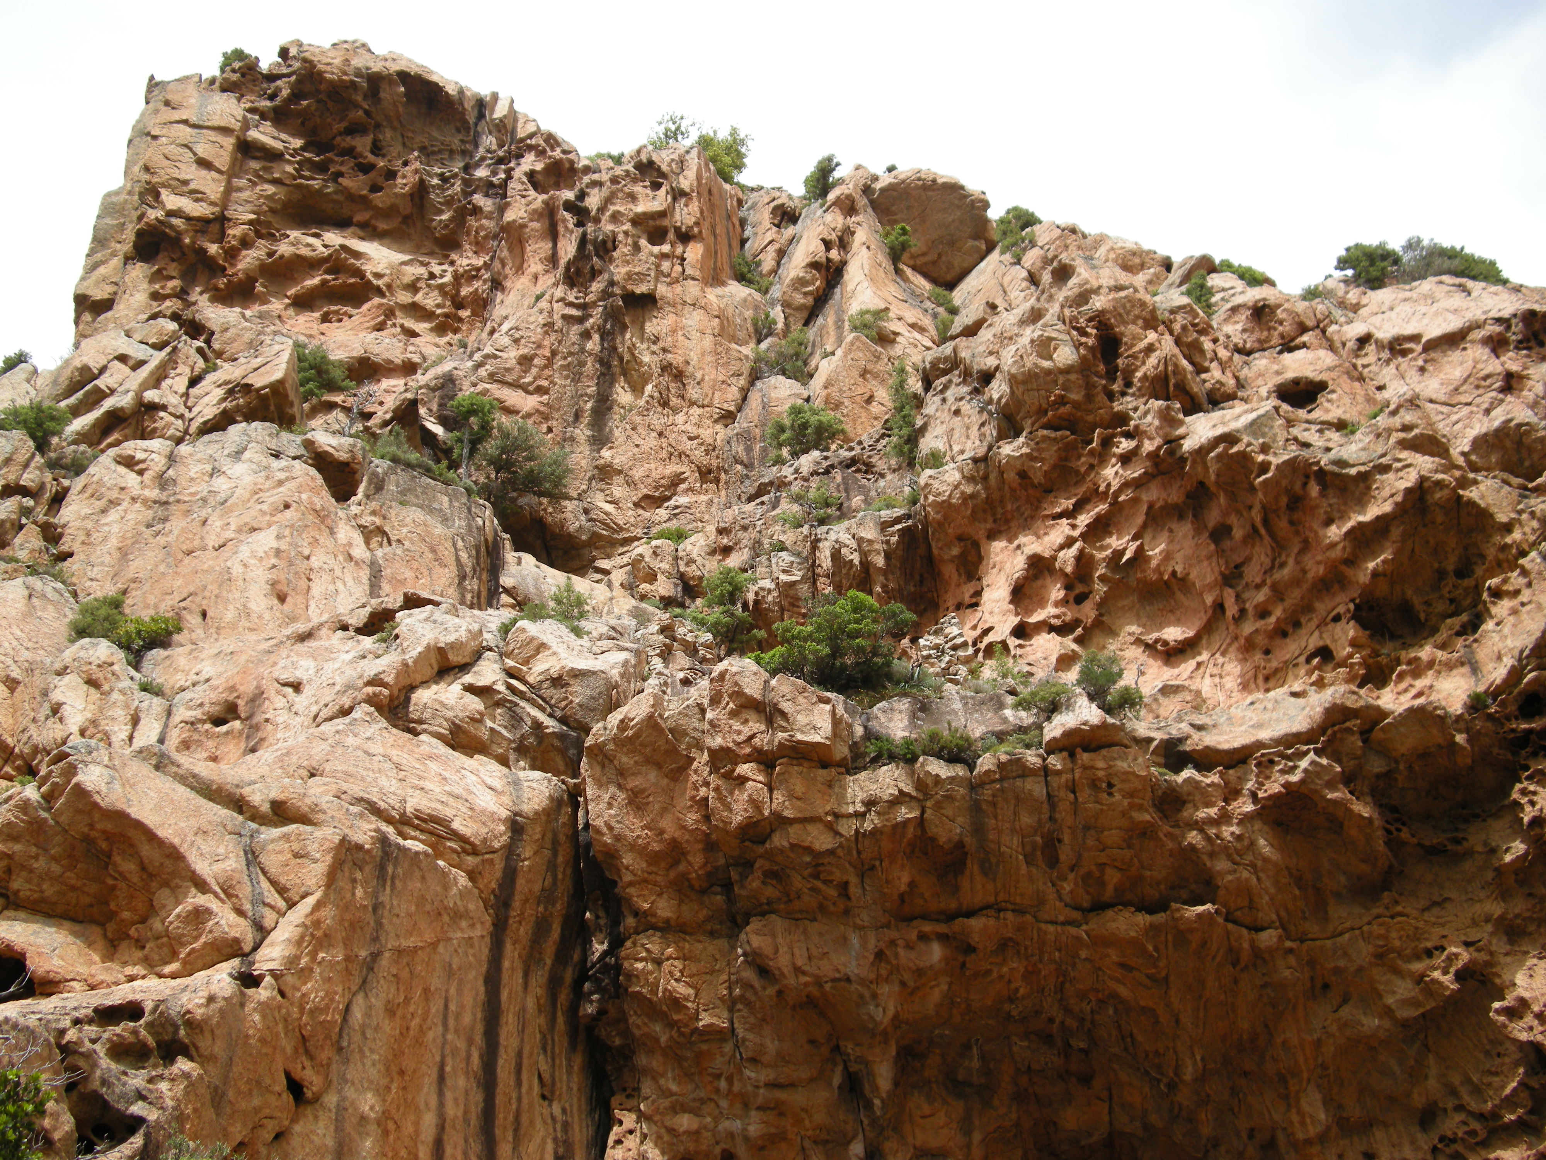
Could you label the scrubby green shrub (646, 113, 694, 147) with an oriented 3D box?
[{"bbox_3d":[-3.479,-15.103,56.000,1.596,1.381,1.437,0,-22,0],"label":"scrubby green shrub"}]

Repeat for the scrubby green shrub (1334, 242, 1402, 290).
[{"bbox_3d":[19.438,-10.202,54.000,2.210,1.474,1.989,0,-22,0],"label":"scrubby green shrub"}]

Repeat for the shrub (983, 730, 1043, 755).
[{"bbox_3d":[4.520,3.081,31.000,1.130,0.510,0.850,0,-27,0],"label":"shrub"}]

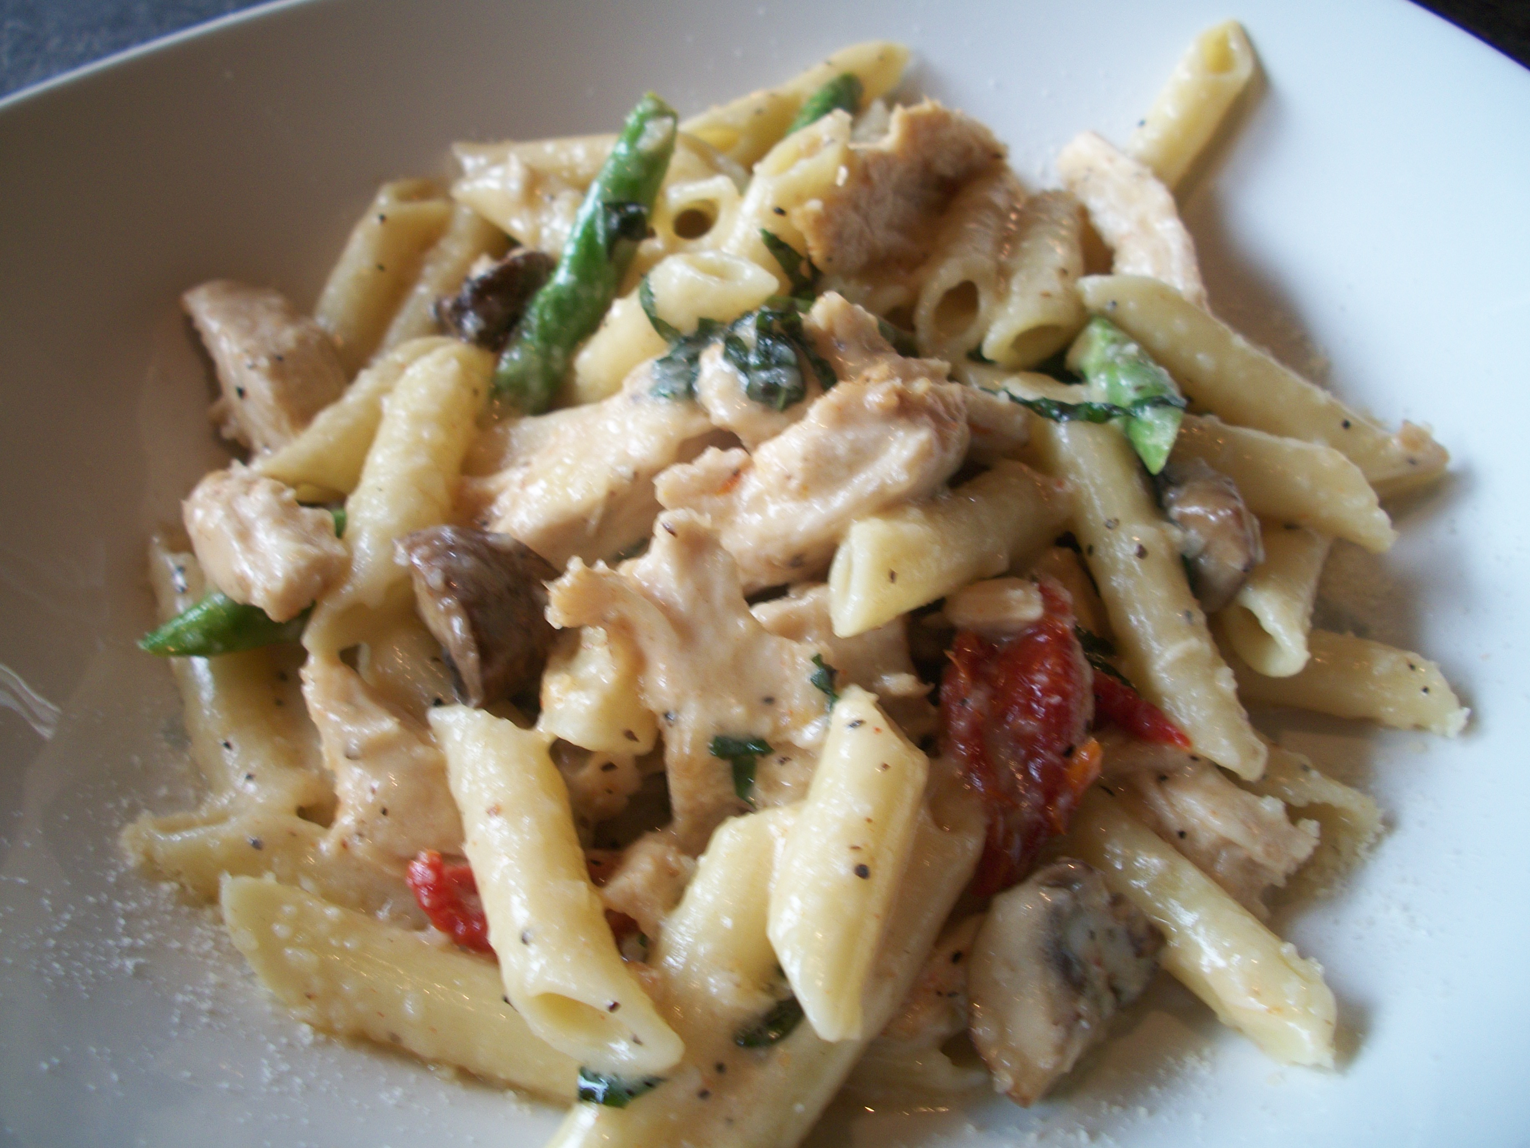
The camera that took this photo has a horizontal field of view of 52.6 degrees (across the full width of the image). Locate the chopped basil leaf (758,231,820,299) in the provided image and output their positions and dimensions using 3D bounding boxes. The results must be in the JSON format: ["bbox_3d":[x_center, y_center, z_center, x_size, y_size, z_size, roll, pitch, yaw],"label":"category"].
[{"bbox_3d":[0.003,-0.044,0.217,0.004,0.003,0.012,-37,78,-9],"label":"chopped basil leaf"}]

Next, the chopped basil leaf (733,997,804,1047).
[{"bbox_3d":[0.001,0.047,0.162,0.008,0.003,0.004,-25,54,-19],"label":"chopped basil leaf"}]

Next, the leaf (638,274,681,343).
[{"bbox_3d":[-0.014,-0.036,0.208,0.004,0.003,0.010,-21,72,-7],"label":"leaf"}]

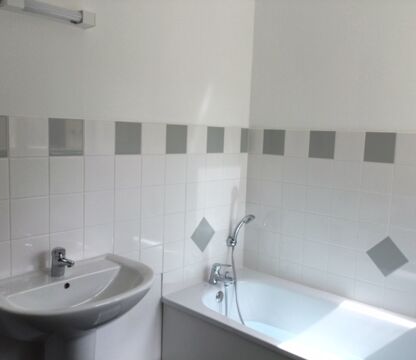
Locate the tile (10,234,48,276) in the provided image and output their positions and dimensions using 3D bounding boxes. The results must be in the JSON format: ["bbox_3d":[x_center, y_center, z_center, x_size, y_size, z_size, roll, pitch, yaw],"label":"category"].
[{"bbox_3d":[-0.686,0.290,1.663,0.010,0.150,0.150,7,8,41],"label":"tile"}]

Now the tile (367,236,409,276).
[{"bbox_3d":[0.883,0.377,2.120,0.010,0.147,0.147,-5,54,-48],"label":"tile"}]

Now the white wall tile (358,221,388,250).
[{"bbox_3d":[0.828,0.292,2.163,0.149,0.149,0.010,7,8,41],"label":"white wall tile"}]

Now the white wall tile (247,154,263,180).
[{"bbox_3d":[0.283,-0.081,2.623,0.104,0.149,0.010,7,8,41],"label":"white wall tile"}]

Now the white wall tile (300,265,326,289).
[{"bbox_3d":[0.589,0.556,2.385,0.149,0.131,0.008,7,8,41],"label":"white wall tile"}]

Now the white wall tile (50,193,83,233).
[{"bbox_3d":[-0.579,0.130,1.760,0.010,0.150,0.150,7,8,41],"label":"white wall tile"}]

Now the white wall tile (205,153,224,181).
[{"bbox_3d":[0.035,-0.077,2.405,0.010,0.150,0.150,8,8,41],"label":"white wall tile"}]

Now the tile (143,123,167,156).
[{"bbox_3d":[-0.261,-0.197,2.047,0.010,0.142,0.150,8,8,41],"label":"tile"}]

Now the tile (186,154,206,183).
[{"bbox_3d":[-0.066,-0.066,2.324,0.010,0.151,0.151,8,9,42],"label":"tile"}]

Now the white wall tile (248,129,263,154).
[{"bbox_3d":[0.288,-0.233,2.585,0.101,0.142,0.010,8,8,41],"label":"white wall tile"}]

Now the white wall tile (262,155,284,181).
[{"bbox_3d":[0.384,-0.068,2.519,0.149,0.149,0.008,7,8,41],"label":"white wall tile"}]

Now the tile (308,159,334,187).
[{"bbox_3d":[0.608,-0.040,2.320,0.150,0.150,0.010,7,8,41],"label":"tile"}]

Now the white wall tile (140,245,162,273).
[{"bbox_3d":[-0.285,0.407,2.144,0.010,0.149,0.149,7,8,41],"label":"white wall tile"}]

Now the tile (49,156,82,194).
[{"bbox_3d":[-0.579,-0.020,1.758,0.010,0.151,0.151,8,9,42],"label":"tile"}]

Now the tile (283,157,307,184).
[{"bbox_3d":[0.495,-0.052,2.411,0.150,0.149,0.010,7,8,41],"label":"tile"}]

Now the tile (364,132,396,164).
[{"bbox_3d":[0.843,-0.160,2.111,0.151,0.151,0.010,8,9,42],"label":"tile"}]

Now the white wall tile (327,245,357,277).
[{"bbox_3d":[0.708,0.429,2.271,0.149,0.149,0.008,7,8,41],"label":"white wall tile"}]

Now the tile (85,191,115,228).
[{"bbox_3d":[-0.480,0.122,1.884,0.010,0.149,0.149,7,8,41],"label":"tile"}]

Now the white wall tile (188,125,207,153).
[{"bbox_3d":[-0.061,-0.218,2.306,0.010,0.151,0.151,8,9,42],"label":"white wall tile"}]

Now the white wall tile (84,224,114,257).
[{"bbox_3d":[-0.485,0.273,1.900,0.010,0.149,0.149,7,8,41],"label":"white wall tile"}]

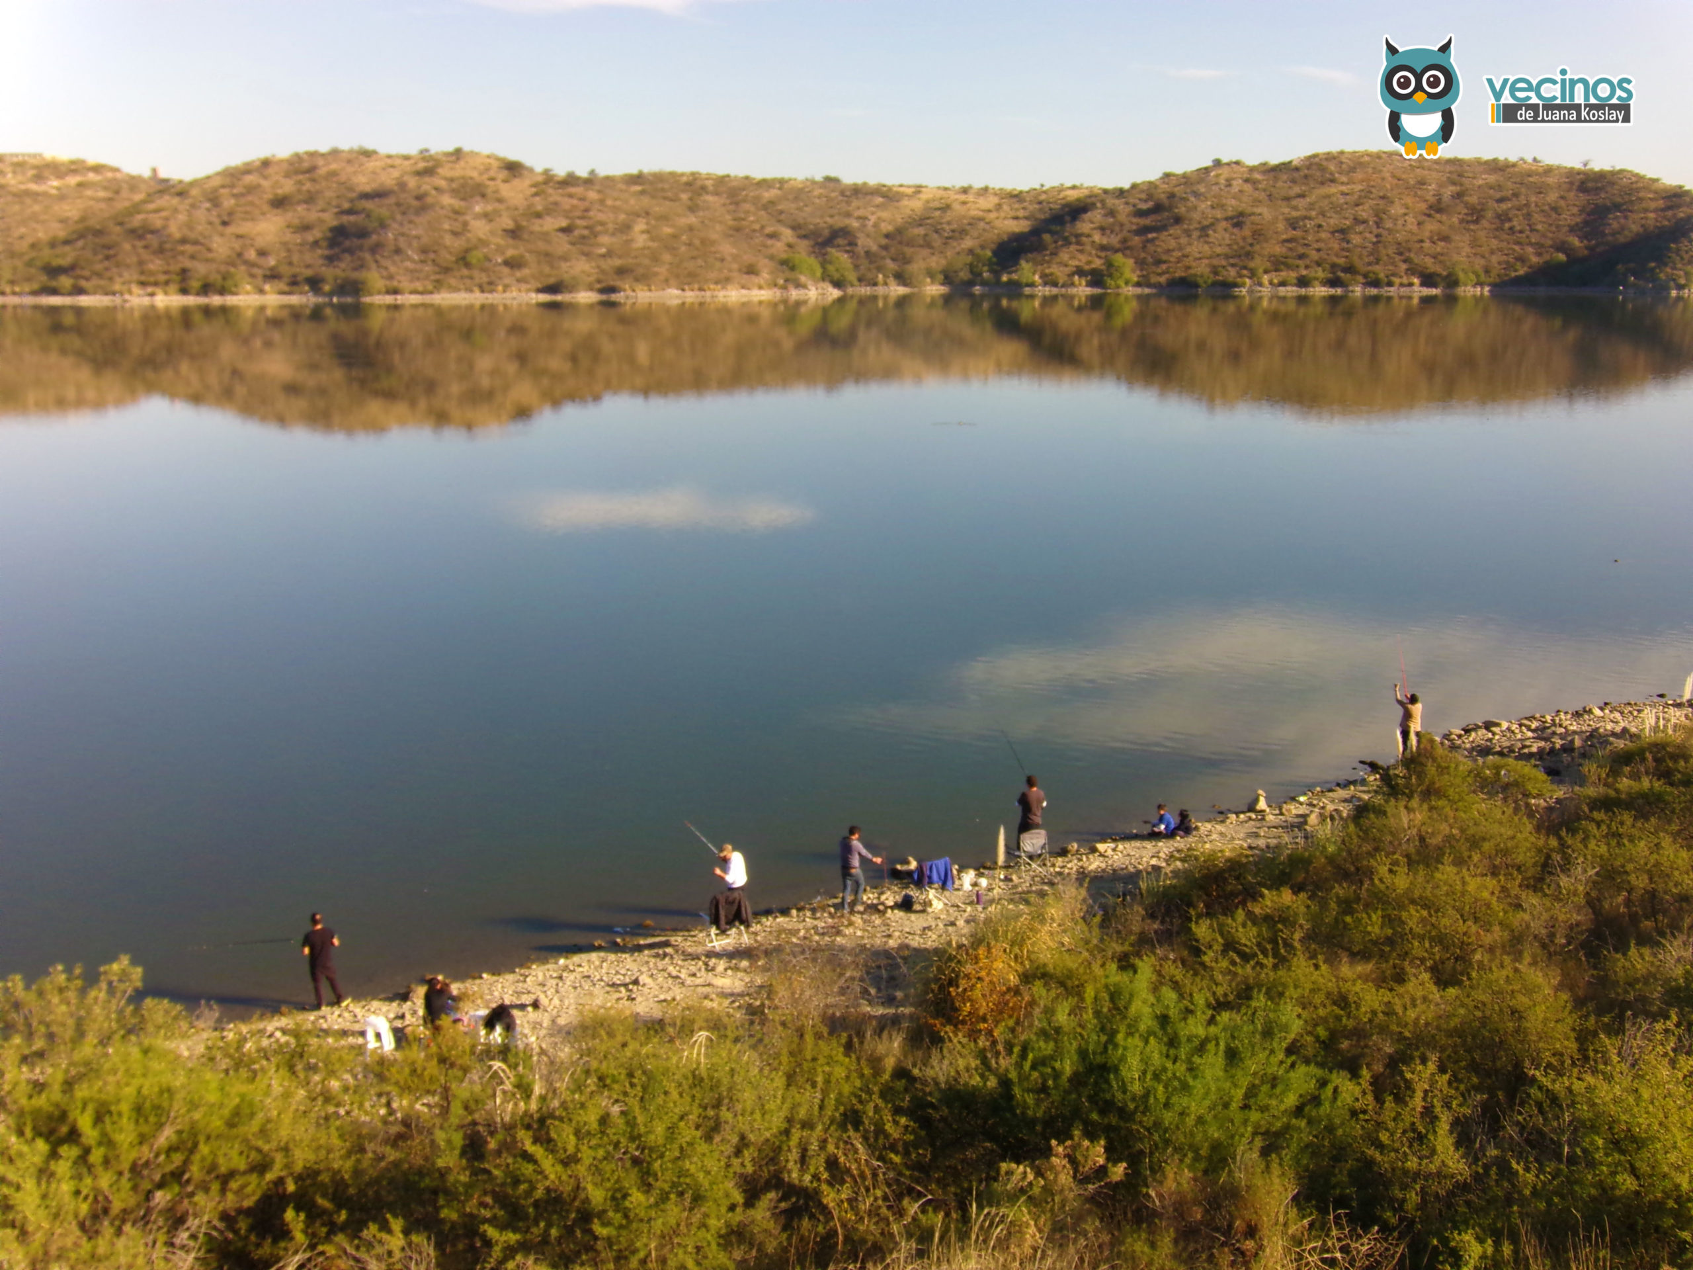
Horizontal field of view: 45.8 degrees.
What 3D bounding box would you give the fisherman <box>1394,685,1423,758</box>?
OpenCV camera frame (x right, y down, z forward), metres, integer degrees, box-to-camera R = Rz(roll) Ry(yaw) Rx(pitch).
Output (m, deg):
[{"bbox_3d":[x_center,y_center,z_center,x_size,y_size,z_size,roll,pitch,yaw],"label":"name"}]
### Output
[{"bbox_3d":[13.680,2.140,48.800,0.620,1.920,0.550,-6,13,-27],"label":"fisherman"}]

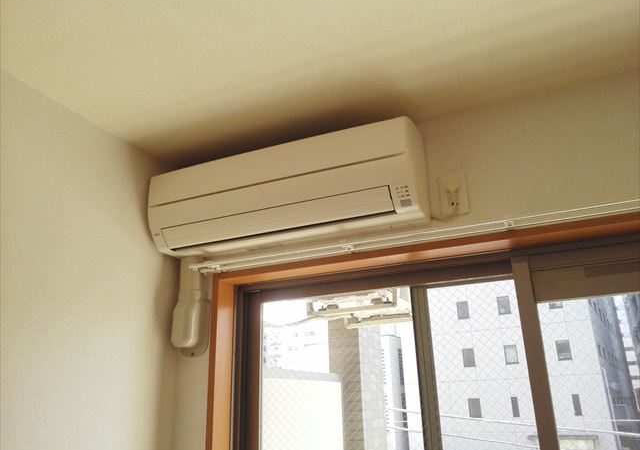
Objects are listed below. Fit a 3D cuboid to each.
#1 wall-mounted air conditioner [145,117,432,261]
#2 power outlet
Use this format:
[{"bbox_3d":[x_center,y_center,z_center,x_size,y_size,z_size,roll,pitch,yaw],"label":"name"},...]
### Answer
[{"bbox_3d":[-0.110,-0.090,1.447,0.797,0.268,0.206,-10,-20,22],"label":"wall-mounted air conditioner"},{"bbox_3d":[0.356,-0.085,1.335,0.074,0.117,0.014,-10,-20,22],"label":"power outlet"}]

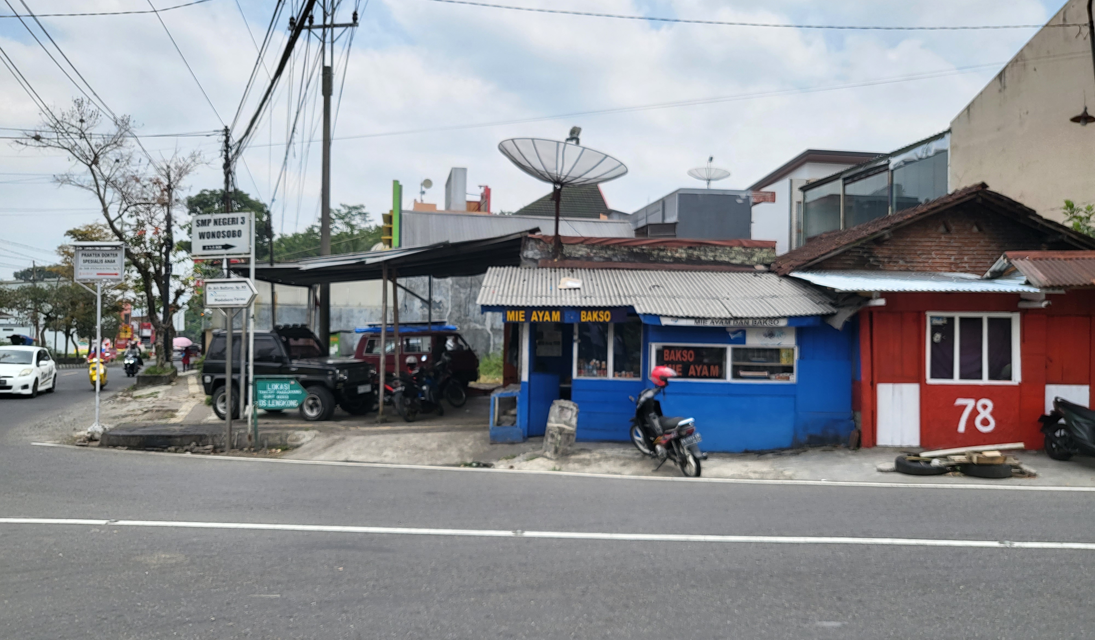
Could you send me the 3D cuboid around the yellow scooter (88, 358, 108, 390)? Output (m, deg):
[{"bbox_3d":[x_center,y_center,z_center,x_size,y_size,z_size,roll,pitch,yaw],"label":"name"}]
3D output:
[{"bbox_3d":[-15.447,1.770,28.214,0.720,1.130,1.820,1,-2,-21],"label":"yellow scooter"}]

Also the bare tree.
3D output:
[{"bbox_3d":[-15.873,-3.120,30.126,6.600,9.900,5.500,1,-2,-18],"label":"bare tree"}]

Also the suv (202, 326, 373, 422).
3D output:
[{"bbox_3d":[-5.265,1.114,16.973,3.500,1.840,1.620,0,-2,20],"label":"suv"}]

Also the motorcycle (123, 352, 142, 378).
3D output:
[{"bbox_3d":[-17.997,1.937,35.715,0.750,1.150,1.900,1,-2,-23],"label":"motorcycle"}]

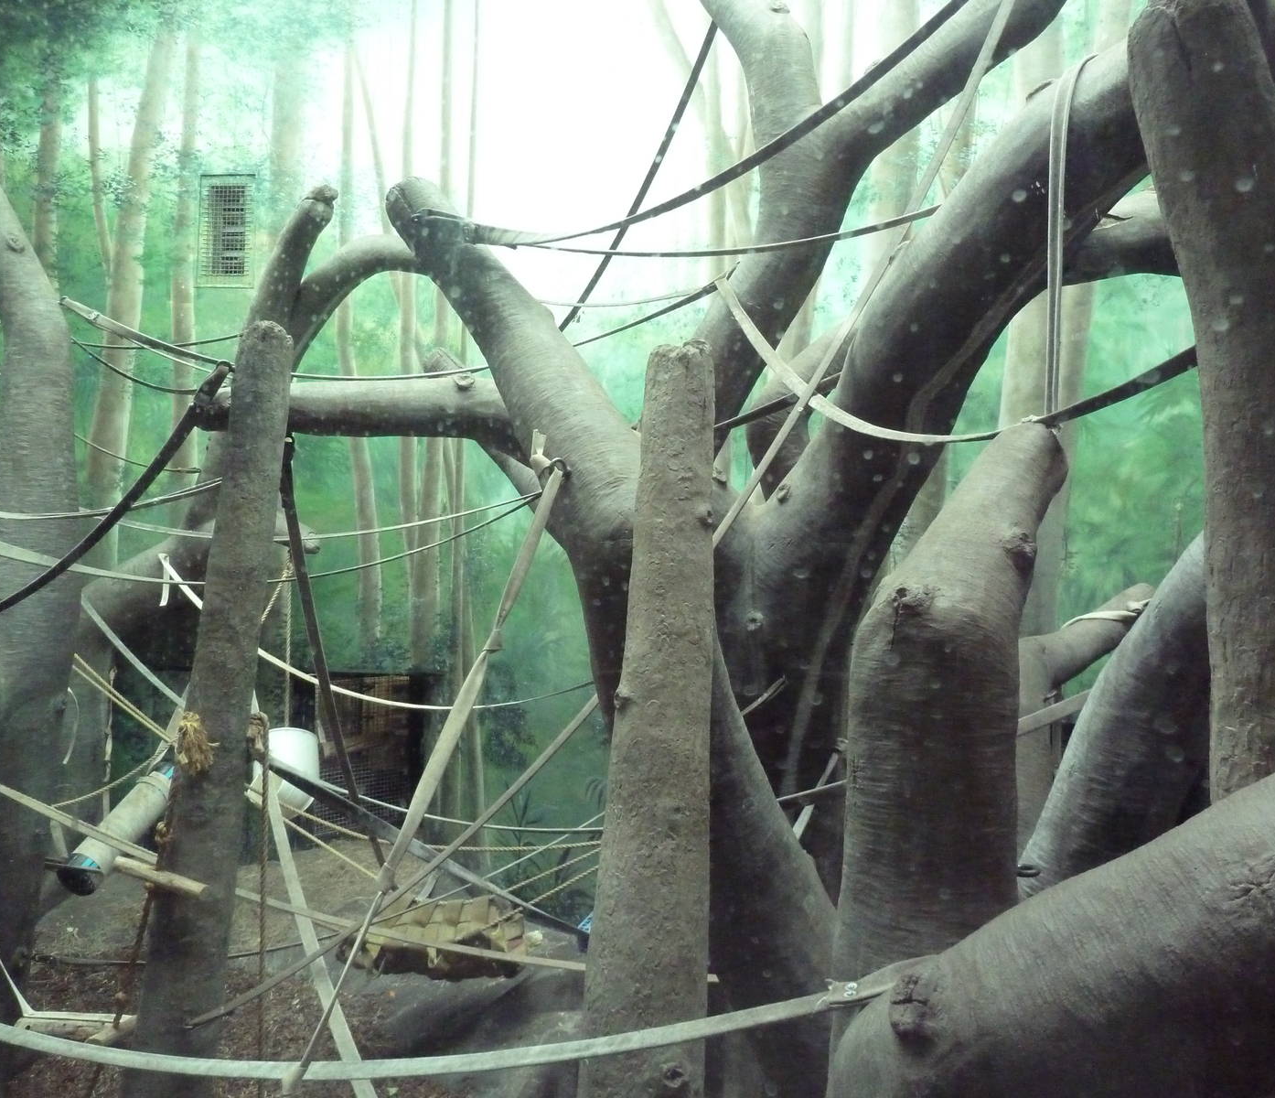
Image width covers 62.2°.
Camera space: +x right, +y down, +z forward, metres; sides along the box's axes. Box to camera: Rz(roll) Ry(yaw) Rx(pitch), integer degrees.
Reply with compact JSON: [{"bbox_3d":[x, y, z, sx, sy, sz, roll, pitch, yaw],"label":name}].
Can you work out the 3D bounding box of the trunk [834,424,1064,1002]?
[{"bbox_3d":[0.766,0.429,2.600,0.550,1.450,0.460,1,-1,9],"label":"trunk"}]

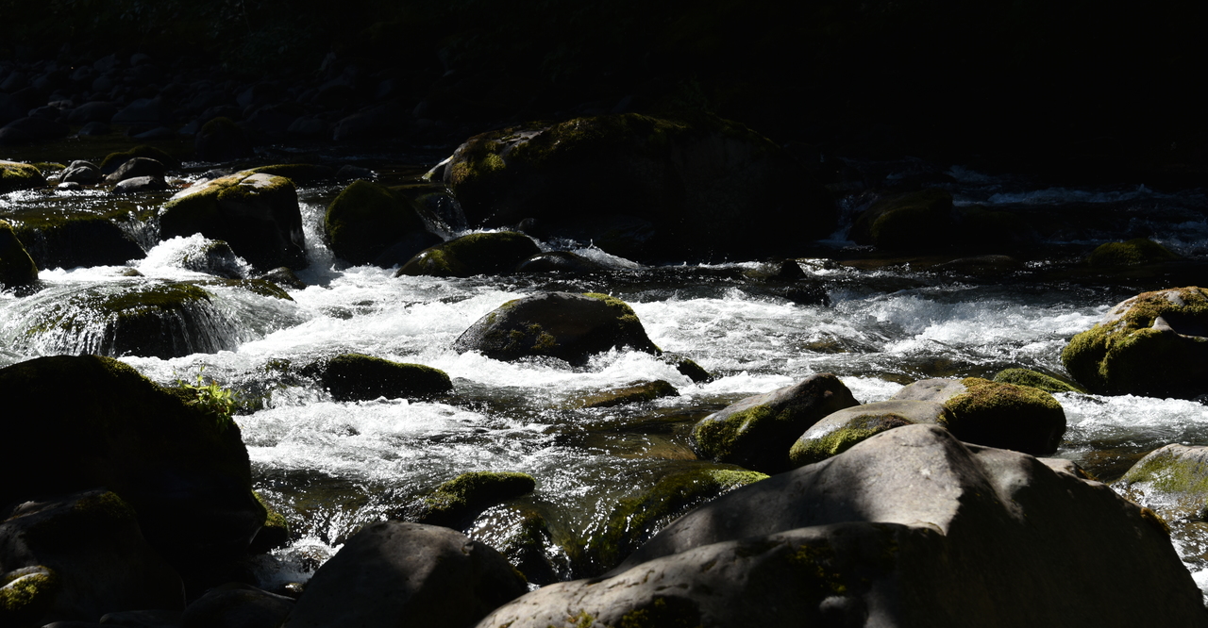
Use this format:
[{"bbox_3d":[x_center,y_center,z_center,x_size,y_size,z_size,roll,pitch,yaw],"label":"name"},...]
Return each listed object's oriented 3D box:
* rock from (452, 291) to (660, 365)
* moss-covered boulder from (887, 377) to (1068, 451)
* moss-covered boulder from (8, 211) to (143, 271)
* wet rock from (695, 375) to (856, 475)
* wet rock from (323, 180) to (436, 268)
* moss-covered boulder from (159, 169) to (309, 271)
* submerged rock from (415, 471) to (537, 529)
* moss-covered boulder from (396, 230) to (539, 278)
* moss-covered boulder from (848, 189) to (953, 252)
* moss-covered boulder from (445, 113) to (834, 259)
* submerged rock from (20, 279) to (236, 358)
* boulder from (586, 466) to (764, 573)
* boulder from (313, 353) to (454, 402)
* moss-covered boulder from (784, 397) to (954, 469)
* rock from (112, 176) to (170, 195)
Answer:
[{"bbox_3d":[-0.247,0.070,16.700,1.054,0.374,0.759,0,8,0],"label":"rock"},{"bbox_3d":[1.627,0.437,14.300,0.755,0.337,0.566,0,8,0],"label":"moss-covered boulder"},{"bbox_3d":[-3.032,-0.420,18.888,0.780,0.340,0.550,0,8,0],"label":"moss-covered boulder"},{"bbox_3d":[0.724,0.465,13.900,0.710,0.402,0.568,0,8,0],"label":"wet rock"},{"bbox_3d":[-1.294,-0.522,19.063,0.667,0.526,0.550,0,8,0],"label":"wet rock"},{"bbox_3d":[-2.281,-0.571,20.200,0.904,0.585,0.769,0,8,0],"label":"moss-covered boulder"},{"bbox_3d":[-0.450,0.654,11.488,0.429,0.202,0.300,0,8,0],"label":"submerged rock"},{"bbox_3d":[-0.768,-0.338,18.525,0.797,0.267,0.500,0,8,0],"label":"moss-covered boulder"},{"bbox_3d":[1.793,-0.567,19.871,0.639,0.384,0.500,0,8,0],"label":"moss-covered boulder"},{"bbox_3d":[0.213,-0.771,19.828,2.356,0.891,1.450,0,8,0],"label":"moss-covered boulder"},{"bbox_3d":[-2.408,0.026,16.600,1.086,0.388,0.869,0,8,0],"label":"submerged rock"},{"bbox_3d":[0.280,0.790,12.600,0.721,0.363,0.613,0,8,0],"label":"boulder"},{"bbox_3d":[-1.045,0.298,15.400,0.680,0.230,0.463,0,8,0],"label":"boulder"},{"bbox_3d":[1.016,0.471,12.577,0.613,0.294,0.460,0,8,0],"label":"moss-covered boulder"},{"bbox_3d":[-3.096,-0.862,22.000,0.391,0.133,0.293,0,8,0],"label":"rock"}]

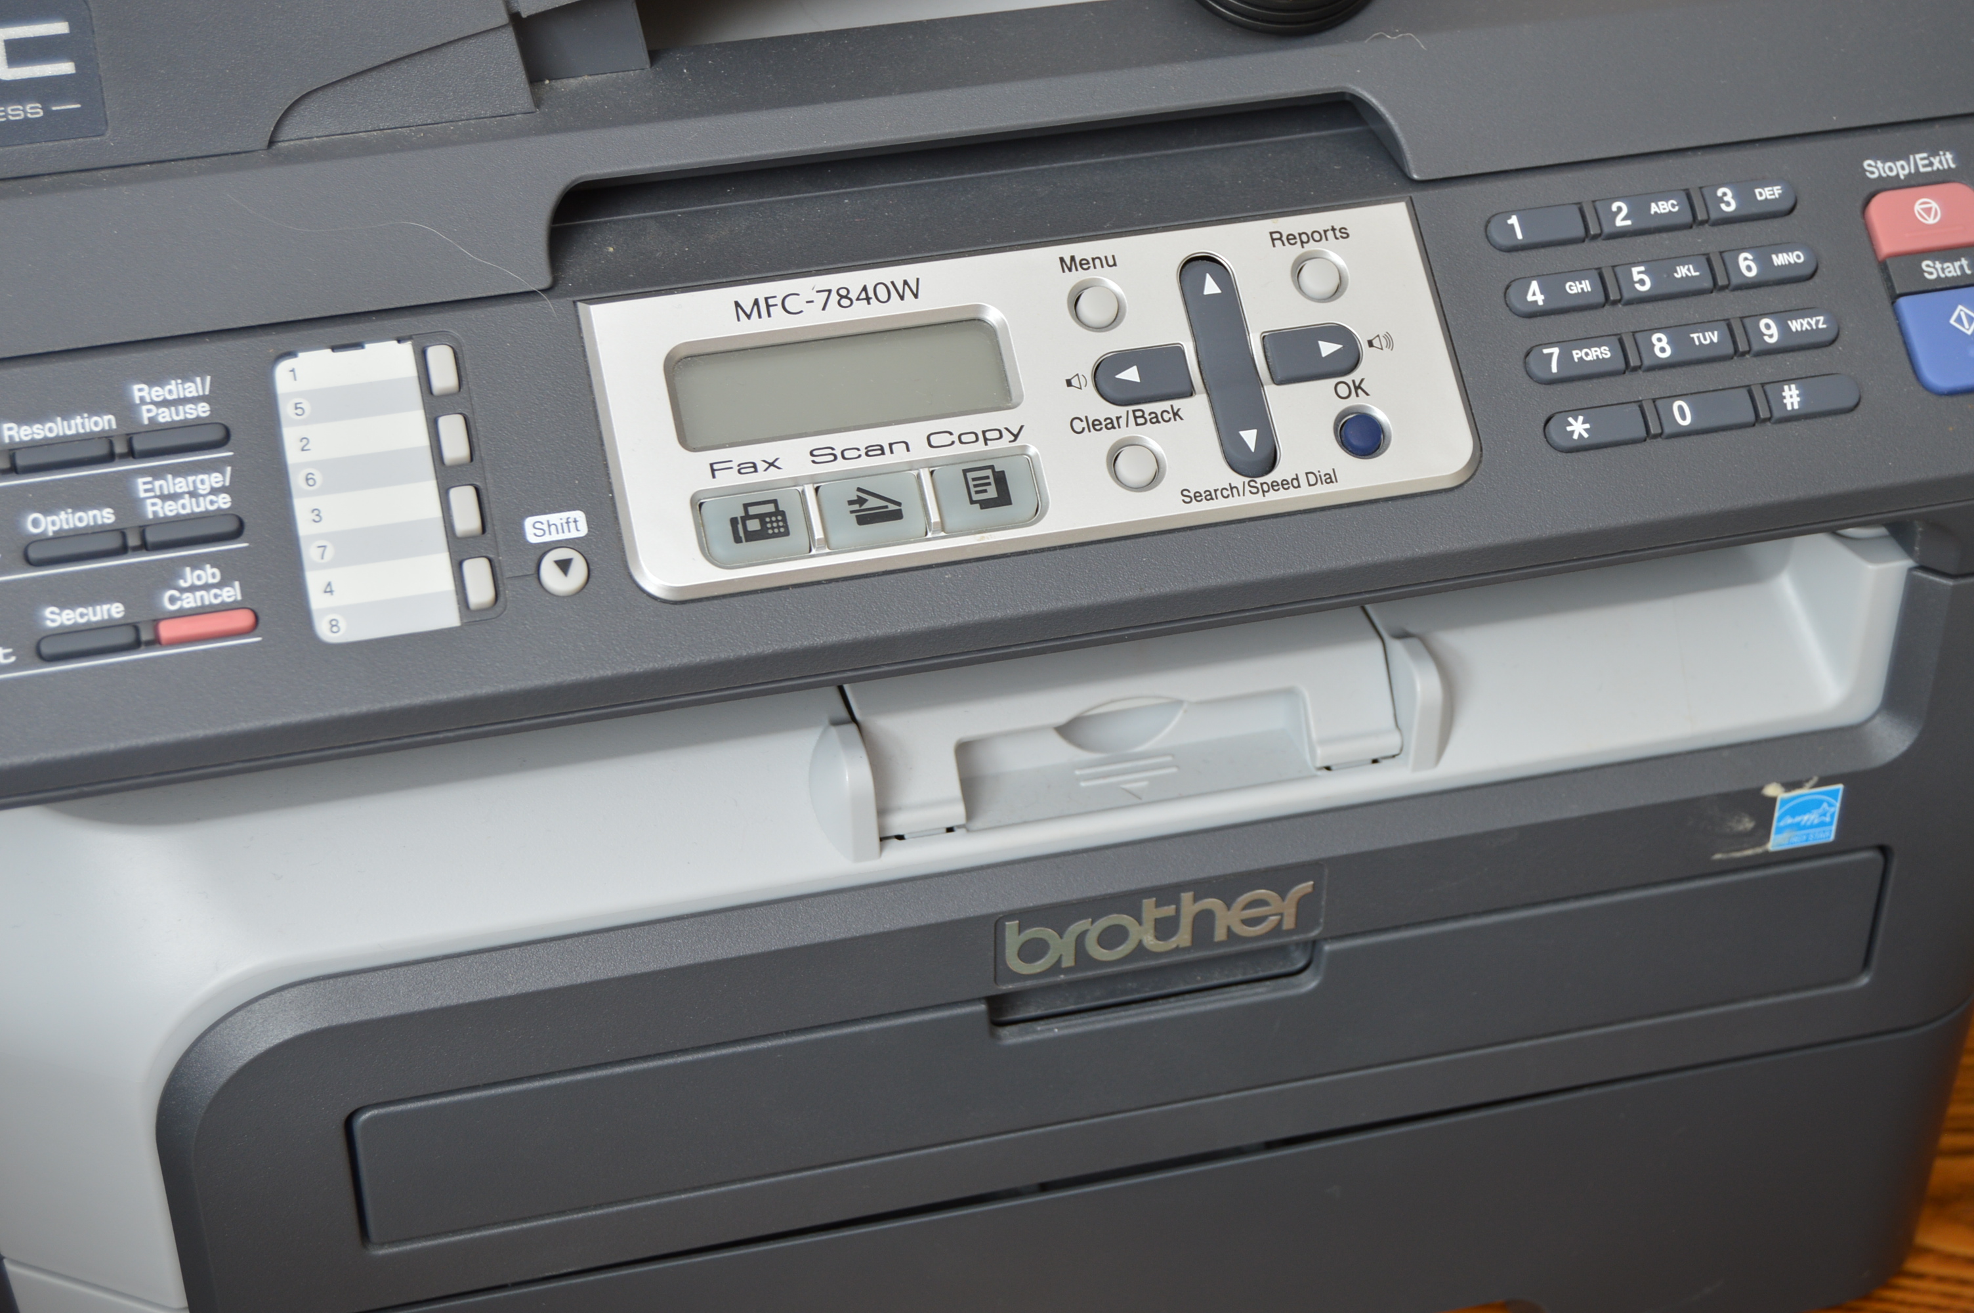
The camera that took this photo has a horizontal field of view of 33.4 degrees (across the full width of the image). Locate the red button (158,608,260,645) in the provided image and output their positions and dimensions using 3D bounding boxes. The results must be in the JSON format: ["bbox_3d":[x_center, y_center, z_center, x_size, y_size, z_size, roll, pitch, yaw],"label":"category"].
[{"bbox_3d":[-0.127,-0.004,0.538,0.016,0.004,0.004,-8,70,-12],"label":"red button"}]

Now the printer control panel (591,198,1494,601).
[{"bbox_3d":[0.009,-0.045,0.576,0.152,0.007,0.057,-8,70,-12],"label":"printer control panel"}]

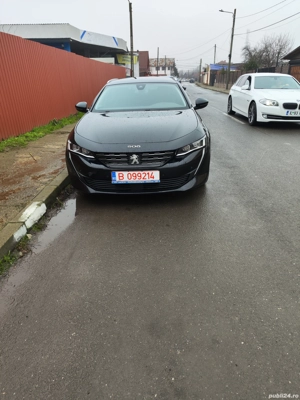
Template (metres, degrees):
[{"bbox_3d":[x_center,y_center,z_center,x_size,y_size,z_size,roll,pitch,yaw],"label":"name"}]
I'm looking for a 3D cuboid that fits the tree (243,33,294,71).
[{"bbox_3d":[13.271,-16.183,32.344,5.900,5.792,5.500,7,25,19],"label":"tree"}]

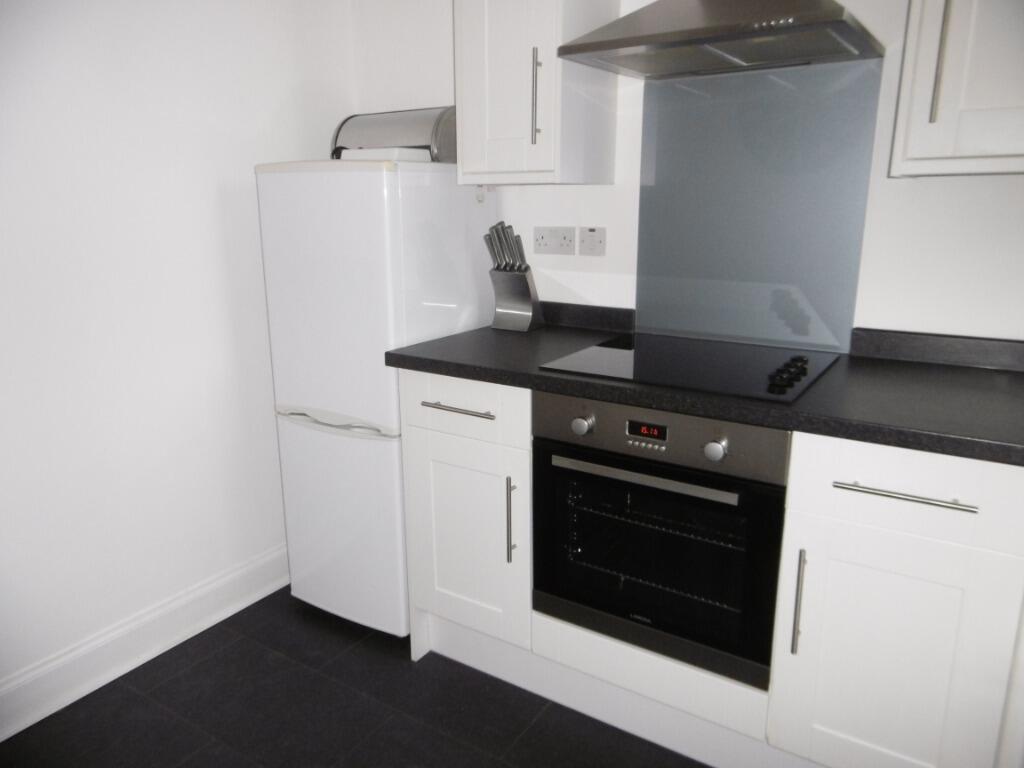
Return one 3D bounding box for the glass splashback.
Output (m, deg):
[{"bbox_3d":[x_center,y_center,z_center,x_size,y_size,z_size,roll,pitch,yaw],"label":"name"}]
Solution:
[{"bbox_3d":[0.623,-0.467,1.912,0.599,0.728,0.008,9,17,32],"label":"glass splashback"}]

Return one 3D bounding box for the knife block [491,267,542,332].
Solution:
[{"bbox_3d":[0.017,-0.277,2.242,0.137,0.198,0.127,9,17,32],"label":"knife block"}]

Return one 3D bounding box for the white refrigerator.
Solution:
[{"bbox_3d":[-0.399,0.016,2.368,0.548,1.430,0.535,9,17,32],"label":"white refrigerator"}]

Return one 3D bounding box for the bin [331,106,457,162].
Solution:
[{"bbox_3d":[-0.352,-0.799,2.323,0.433,0.175,0.250,9,17,32],"label":"bin"}]

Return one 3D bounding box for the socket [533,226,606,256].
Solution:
[{"bbox_3d":[0.178,-0.446,2.216,0.254,0.086,0.009,9,17,32],"label":"socket"}]

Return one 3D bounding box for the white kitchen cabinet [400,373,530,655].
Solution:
[{"bbox_3d":[0.033,0.294,2.140,0.423,0.778,0.582,9,17,32],"label":"white kitchen cabinet"}]

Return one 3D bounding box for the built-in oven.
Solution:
[{"bbox_3d":[0.449,0.276,1.833,0.595,0.598,0.570,9,17,32],"label":"built-in oven"}]

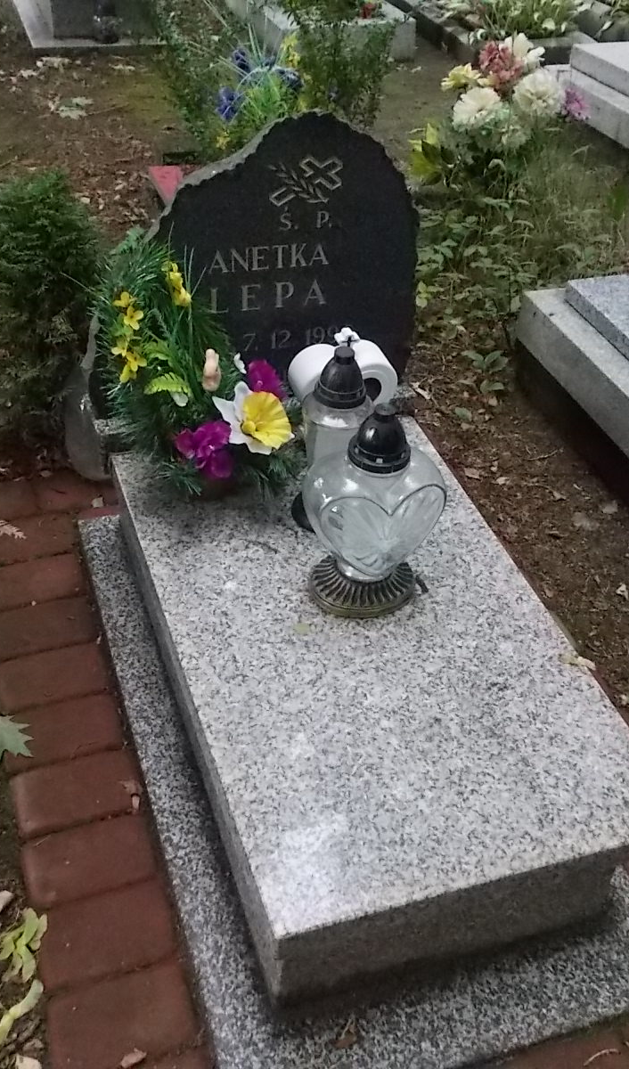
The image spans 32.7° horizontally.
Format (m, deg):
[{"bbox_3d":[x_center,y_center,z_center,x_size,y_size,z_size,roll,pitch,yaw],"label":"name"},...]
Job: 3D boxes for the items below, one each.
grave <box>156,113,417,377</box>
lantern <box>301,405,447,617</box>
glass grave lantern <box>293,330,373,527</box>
[{"bbox_3d":[-0.103,-0.494,1.918,0.613,0.512,0.062,-9,38,-18],"label":"grave"},{"bbox_3d":[0.095,-0.053,1.626,0.219,0.338,0.172,-9,43,-18],"label":"lantern"},{"bbox_3d":[0.041,-0.163,1.761,0.128,0.321,0.128,4,40,-4],"label":"glass grave lantern"}]

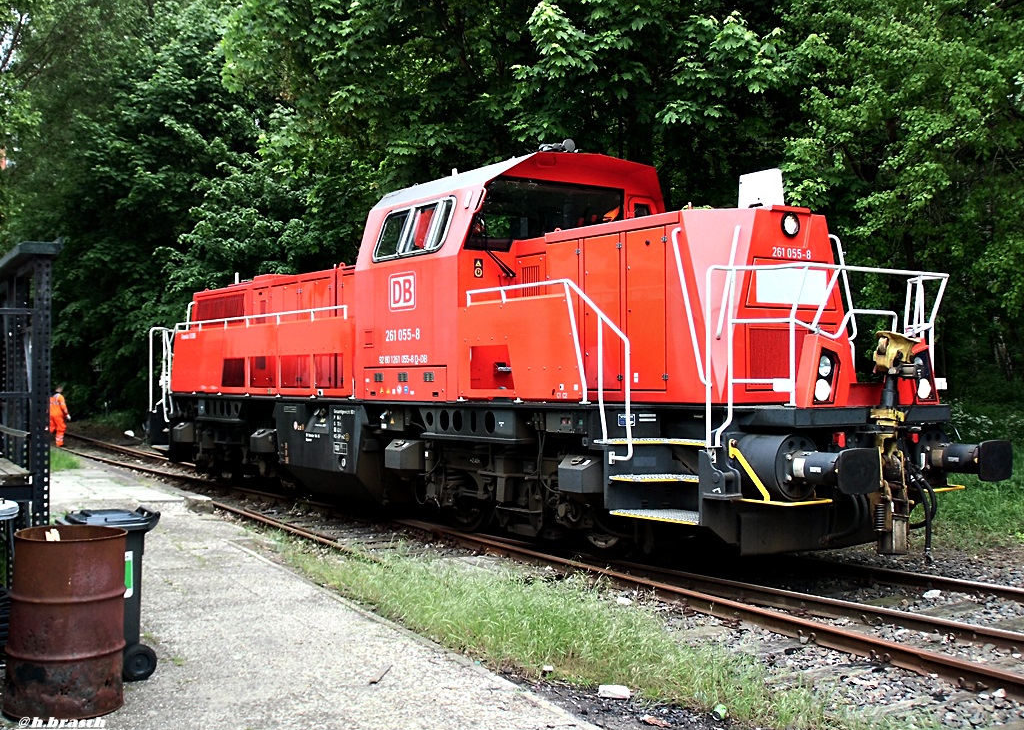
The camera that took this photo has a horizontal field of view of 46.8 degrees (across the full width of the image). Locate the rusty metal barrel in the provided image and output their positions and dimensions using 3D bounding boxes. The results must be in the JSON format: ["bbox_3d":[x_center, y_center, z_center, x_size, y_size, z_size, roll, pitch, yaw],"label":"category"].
[{"bbox_3d":[-2.318,1.324,6.170,0.590,0.885,0.590,2,0,0],"label":"rusty metal barrel"}]

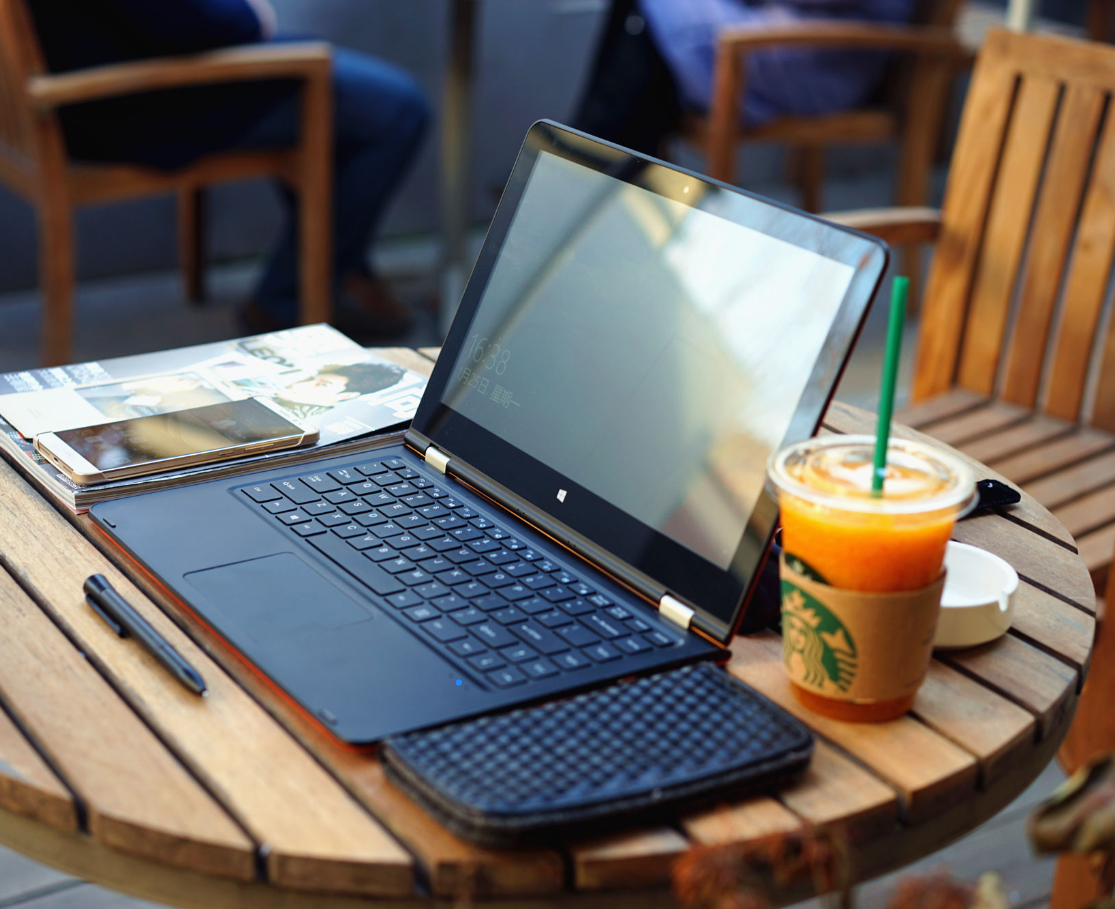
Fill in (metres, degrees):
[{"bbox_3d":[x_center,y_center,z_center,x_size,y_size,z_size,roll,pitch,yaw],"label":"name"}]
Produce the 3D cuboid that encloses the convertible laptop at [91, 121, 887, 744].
[{"bbox_3d":[-0.052,-0.033,1.115,0.307,0.214,0.332,-11,24,-31],"label":"convertible laptop"}]

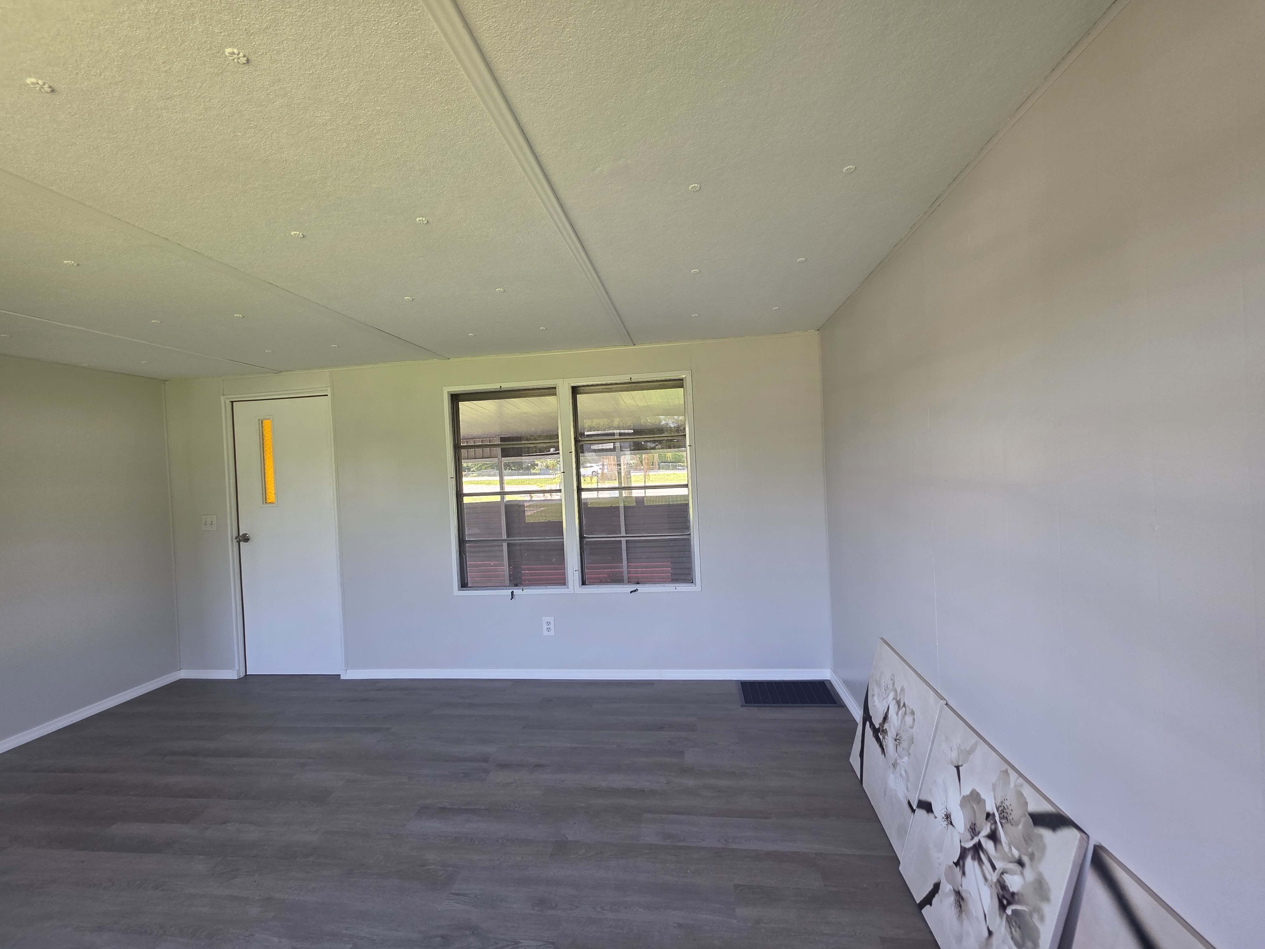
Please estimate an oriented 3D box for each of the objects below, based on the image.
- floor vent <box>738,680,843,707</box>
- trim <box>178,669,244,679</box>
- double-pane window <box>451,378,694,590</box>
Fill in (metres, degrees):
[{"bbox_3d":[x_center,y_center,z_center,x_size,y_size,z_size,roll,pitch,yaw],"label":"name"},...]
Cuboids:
[{"bbox_3d":[0.886,1.248,2.728,0.545,0.015,0.315,-3,1,7],"label":"floor vent"},{"bbox_3d":[-3.021,1.431,3.403,0.481,0.068,0.015,-3,1,7],"label":"trim"},{"bbox_3d":[-0.405,0.079,3.050,1.575,1.331,0.080,-3,1,7],"label":"double-pane window"}]

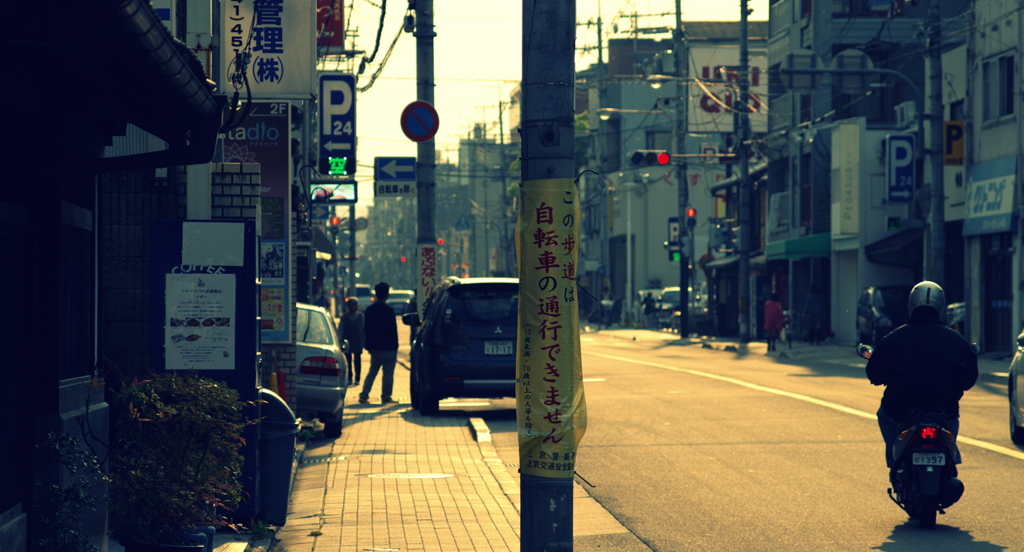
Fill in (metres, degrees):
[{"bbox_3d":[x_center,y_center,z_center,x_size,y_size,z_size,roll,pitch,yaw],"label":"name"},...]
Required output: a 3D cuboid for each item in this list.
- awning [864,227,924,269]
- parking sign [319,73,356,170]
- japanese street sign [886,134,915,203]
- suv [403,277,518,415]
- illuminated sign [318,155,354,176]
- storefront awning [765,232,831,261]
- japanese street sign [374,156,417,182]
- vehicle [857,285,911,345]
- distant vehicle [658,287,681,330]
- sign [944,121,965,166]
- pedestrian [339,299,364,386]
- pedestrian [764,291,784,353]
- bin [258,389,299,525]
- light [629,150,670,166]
[{"bbox_3d":[8.190,-0.610,95.500,0.950,0.870,3.400,0,0,-2],"label":"awning"},{"bbox_3d":[-2.736,-2.386,70.000,0.600,1.600,0.200,0,0,-2],"label":"parking sign"},{"bbox_3d":[8.820,-2.423,101.000,0.600,1.540,0.220,0,0,-5],"label":"japanese street sign"},{"bbox_3d":[-0.240,0.820,54.400,1.800,1.680,4.600,0,0,-2],"label":"suv"},{"bbox_3d":[-2.400,-1.511,61.000,0.500,0.310,0.200,0,0,-2],"label":"illuminated sign"},{"bbox_3d":[8.258,-0.795,129.000,0.850,0.680,10.500,0,0,-2],"label":"storefront awning"},{"bbox_3d":[-1.686,-1.552,65.000,0.600,0.350,0.050,0,0,-14],"label":"japanese street sign"},{"bbox_3d":[9.311,0.860,108.000,1.670,1.520,4.000,0,0,-2],"label":"vehicle"},{"bbox_3d":[7.002,1.370,191.000,1.650,1.860,4.200,0,0,-5],"label":"distant vehicle"},{"bbox_3d":[9.514,-2.852,96.000,0.440,0.950,0.120,0,0,-3],"label":"sign"},{"bbox_3d":[-2.807,1.163,78.000,0.470,1.550,0.340,0,0,0],"label":"pedestrian"},{"bbox_3d":[6.801,1.209,116.000,0.500,1.520,0.400,0,0,3],"label":"pedestrian"},{"bbox_3d":[-1.566,1.136,28.000,0.450,0.860,0.450,0,0,0],"label":"bin"},{"bbox_3d":[3.991,-3.398,129.000,1.250,0.450,0.360,0,0,1],"label":"light"}]

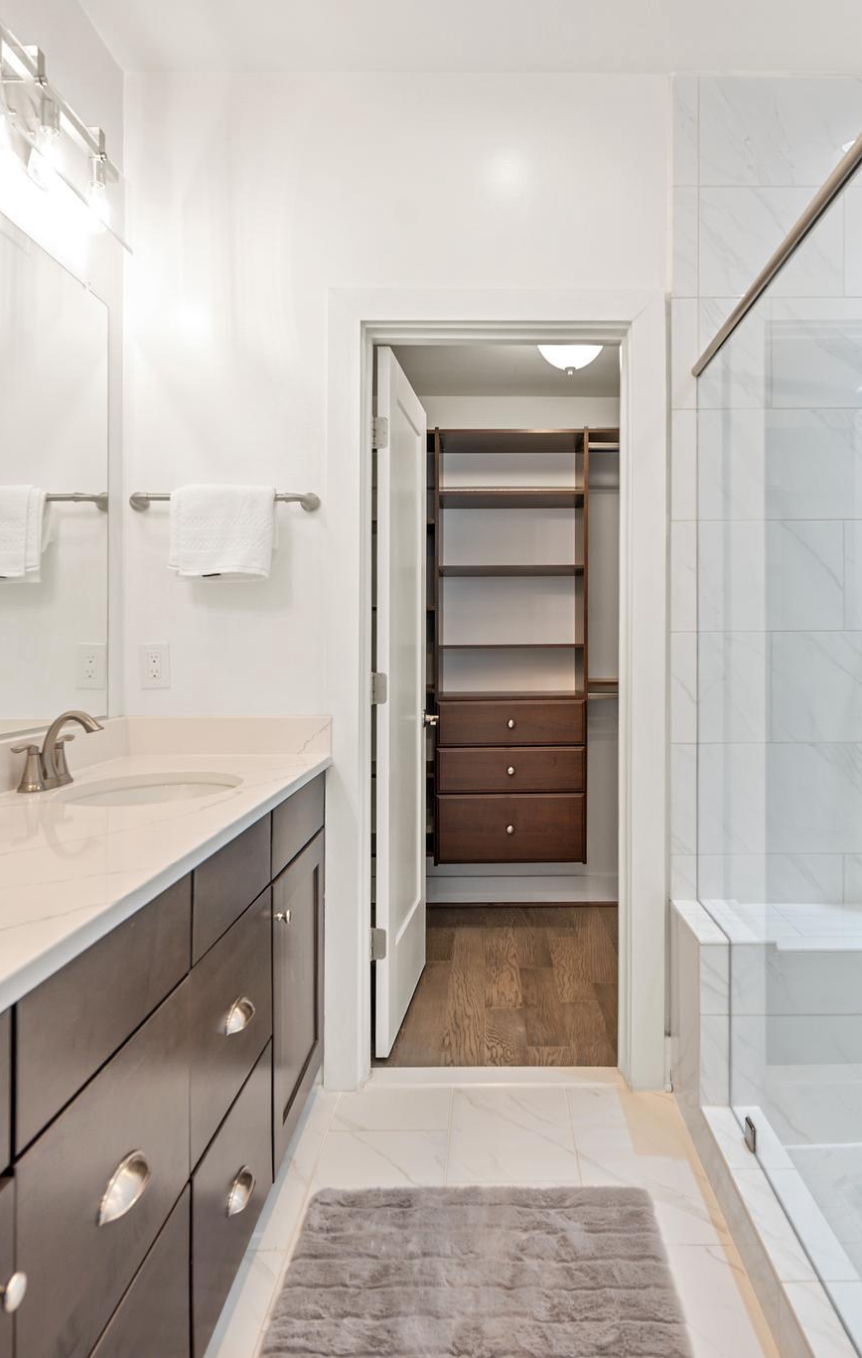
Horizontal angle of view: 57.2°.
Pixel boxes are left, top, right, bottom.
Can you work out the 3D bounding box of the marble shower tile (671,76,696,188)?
[{"bbox_3d":[0.687,-1.482,2.145,0.069,0.299,0.012,0,1,2],"label":"marble shower tile"}]

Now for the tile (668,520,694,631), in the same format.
[{"bbox_3d":[0.687,-0.280,2.145,0.069,0.302,0.012,0,1,2],"label":"tile"}]

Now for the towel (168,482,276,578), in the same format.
[{"bbox_3d":[-0.550,-0.386,2.075,0.275,0.250,0.070,0,1,2],"label":"towel"}]

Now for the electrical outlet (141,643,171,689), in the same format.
[{"bbox_3d":[-0.746,-0.035,2.145,0.080,0.125,0.010,0,1,2],"label":"electrical outlet"}]

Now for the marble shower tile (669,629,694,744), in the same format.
[{"bbox_3d":[0.687,0.024,2.145,0.069,0.302,0.012,0,1,2],"label":"marble shower tile"}]

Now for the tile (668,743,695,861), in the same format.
[{"bbox_3d":[0.687,0.330,2.145,0.069,0.309,0.012,0,1,2],"label":"tile"}]

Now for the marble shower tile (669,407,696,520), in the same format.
[{"bbox_3d":[0.687,-0.583,2.145,0.069,0.304,0.012,0,1,2],"label":"marble shower tile"}]

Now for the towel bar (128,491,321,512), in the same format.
[{"bbox_3d":[-0.550,-0.476,2.112,0.505,0.052,0.070,0,1,2],"label":"towel bar"}]

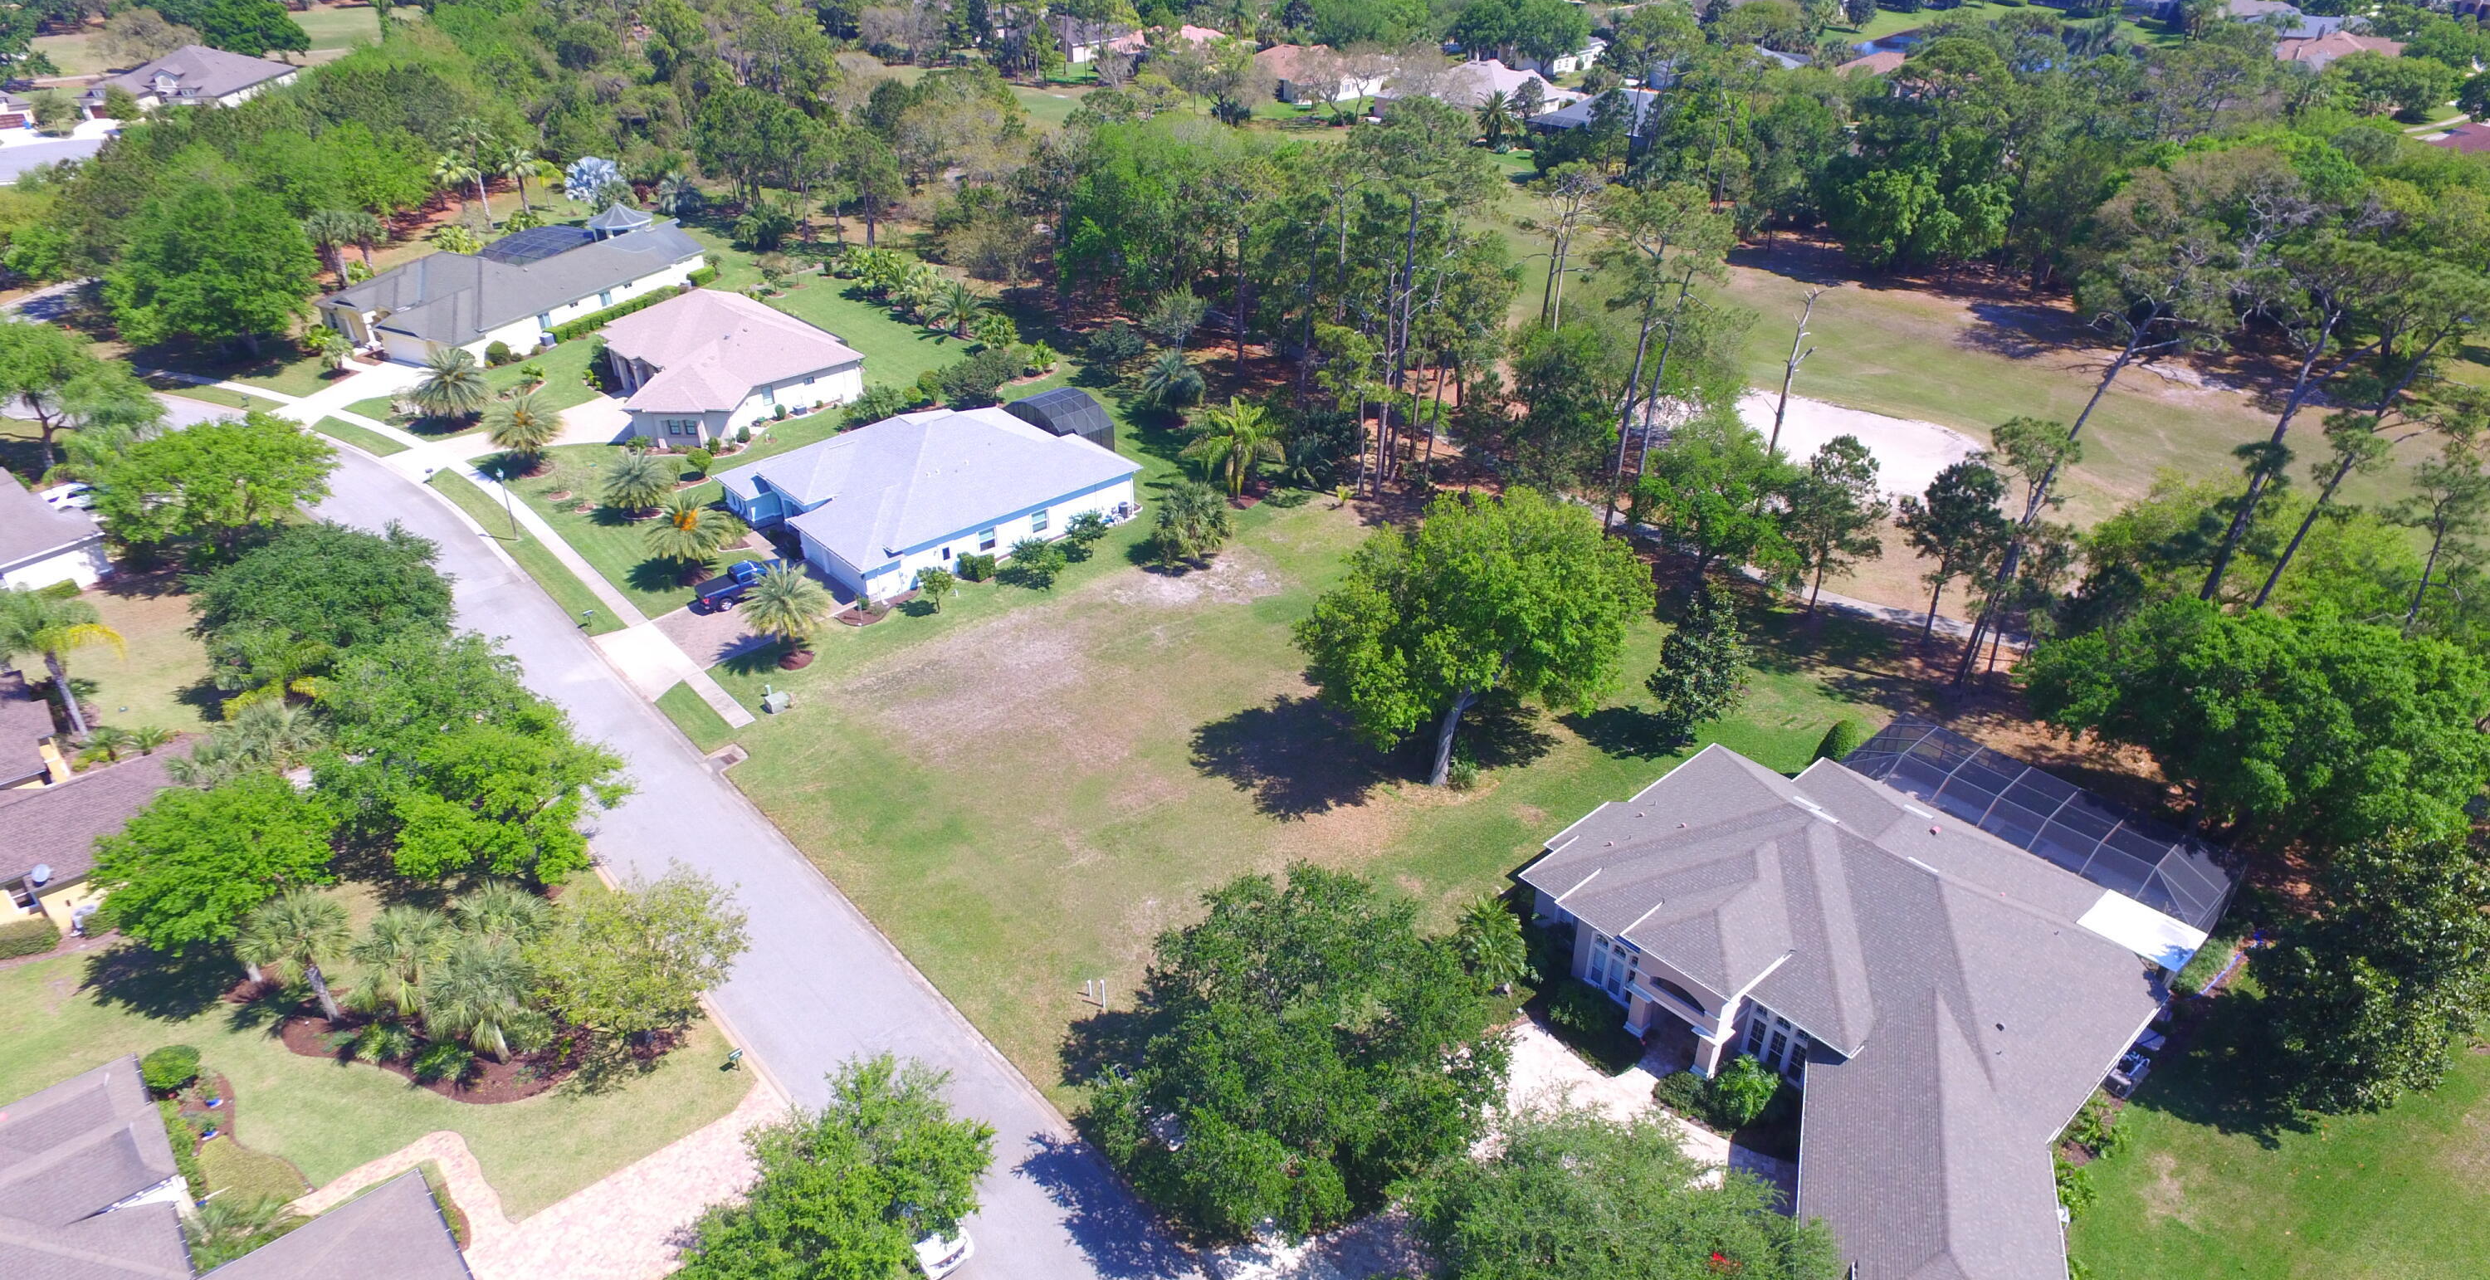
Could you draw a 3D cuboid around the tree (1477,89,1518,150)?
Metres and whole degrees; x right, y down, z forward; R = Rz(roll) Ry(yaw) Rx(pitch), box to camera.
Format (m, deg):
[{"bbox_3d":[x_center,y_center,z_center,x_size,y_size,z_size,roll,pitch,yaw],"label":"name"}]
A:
[{"bbox_3d":[36.055,-74.066,205.287,5.600,7.800,5.600,0,30,0],"label":"tree"}]

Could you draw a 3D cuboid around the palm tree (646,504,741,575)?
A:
[{"bbox_3d":[-35.559,-6.129,92.445,6.000,5.100,6.000,0,30,0],"label":"palm tree"}]

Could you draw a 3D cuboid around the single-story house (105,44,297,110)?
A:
[{"bbox_3d":[-178.285,-95.383,243.076,21.664,8.300,28.354,-3,30,-5],"label":"single-story house"}]

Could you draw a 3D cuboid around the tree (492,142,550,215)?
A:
[{"bbox_3d":[-87.408,-55.269,173.277,6.000,8.200,6.000,0,30,0],"label":"tree"}]

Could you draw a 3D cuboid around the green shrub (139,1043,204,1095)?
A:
[{"bbox_3d":[-44.140,17.630,59.205,2.030,1.720,2.030,0,30,0],"label":"green shrub"}]

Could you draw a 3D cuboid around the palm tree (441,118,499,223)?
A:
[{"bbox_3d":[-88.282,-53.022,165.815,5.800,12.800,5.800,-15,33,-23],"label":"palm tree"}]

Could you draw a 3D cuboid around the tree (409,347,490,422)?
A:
[{"bbox_3d":[-66.298,-21.045,120.434,5.700,6.500,5.700,0,30,0],"label":"tree"}]

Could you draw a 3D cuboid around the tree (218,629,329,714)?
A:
[{"bbox_3d":[-50.724,2.764,76.186,5.800,6.900,5.800,-22,37,-32],"label":"tree"}]

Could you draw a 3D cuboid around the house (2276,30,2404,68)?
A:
[{"bbox_3d":[205.000,-109.500,269.000,20.000,6.200,18.000,-3,31,-5],"label":"house"}]

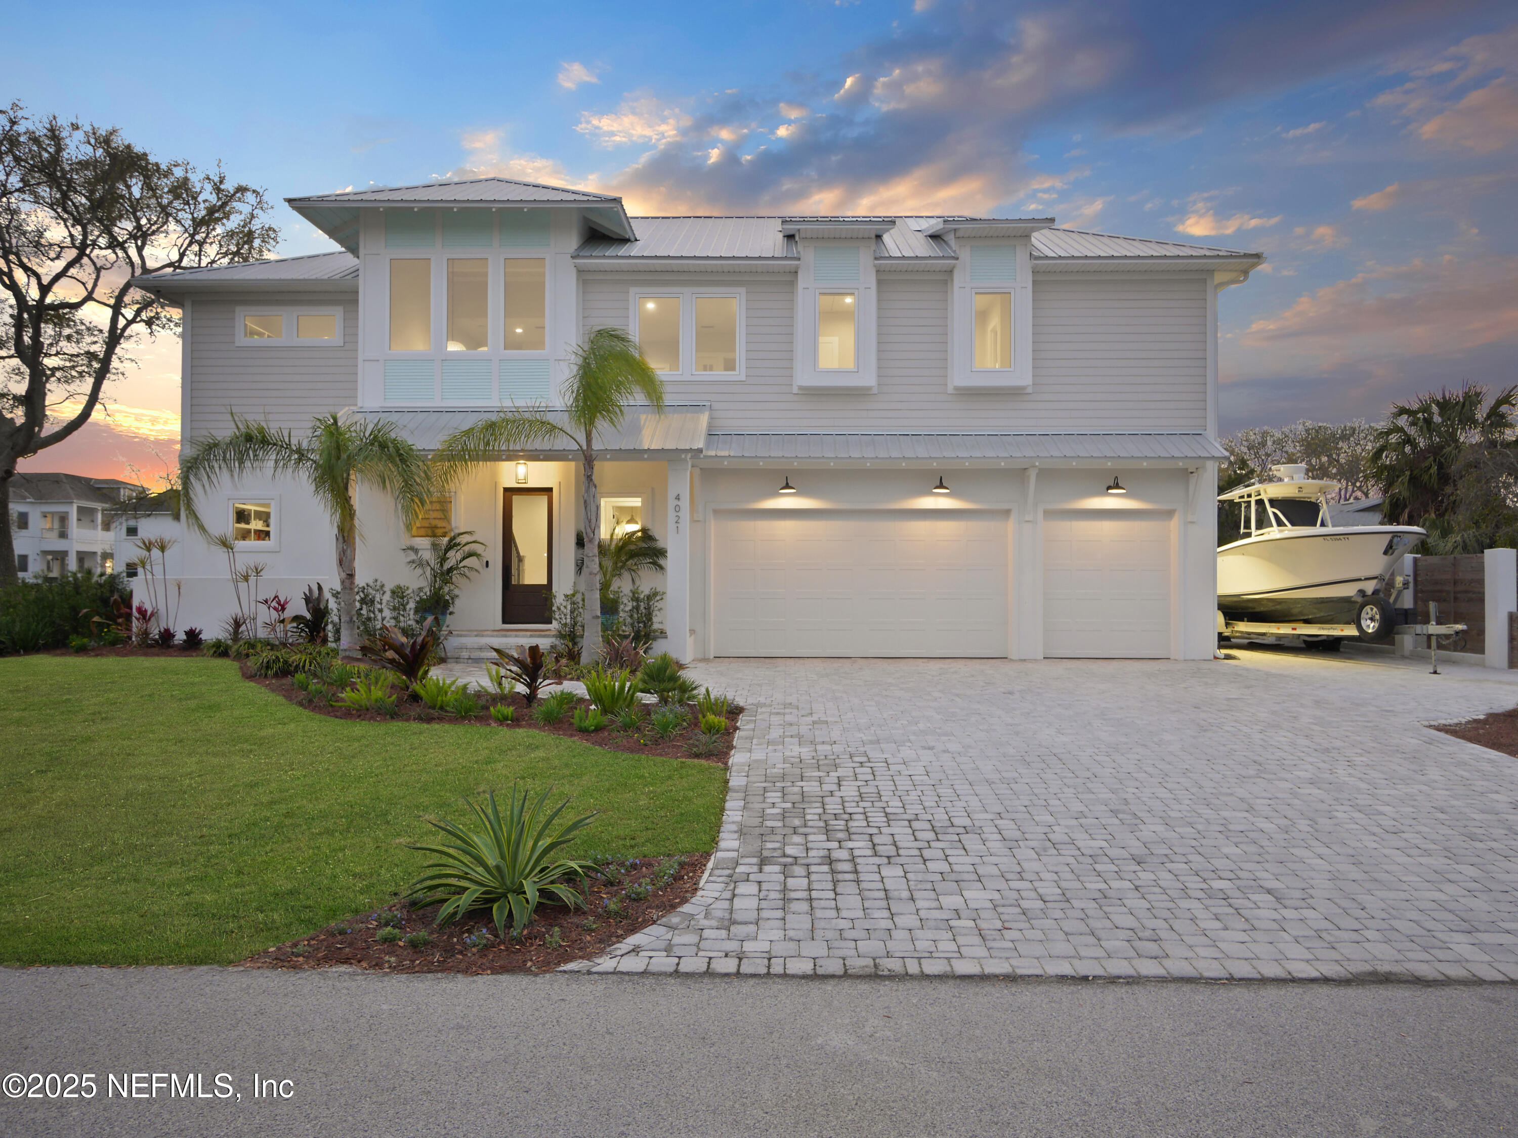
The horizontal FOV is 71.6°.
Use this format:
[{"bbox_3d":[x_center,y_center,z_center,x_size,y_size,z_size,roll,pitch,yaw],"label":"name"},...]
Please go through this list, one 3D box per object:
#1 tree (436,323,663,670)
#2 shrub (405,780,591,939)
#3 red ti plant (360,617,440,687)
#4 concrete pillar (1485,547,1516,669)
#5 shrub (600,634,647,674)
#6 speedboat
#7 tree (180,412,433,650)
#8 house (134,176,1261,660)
[{"bbox_3d":[-3.200,-1.060,15.850,3.500,5.200,2.900,0,0,0],"label":"tree"},{"bbox_3d":[-1.467,1.590,6.020,1.090,0.720,1.050,0,0,0],"label":"shrub"},{"bbox_3d":[-4.800,1.100,14.100,1.100,0.940,1.000,0,0,0],"label":"red ti plant"},{"bbox_3d":[11.960,0.630,16.970,0.310,1.950,0.310,0,0,0],"label":"concrete pillar"},{"bbox_3d":[-2.020,1.270,15.700,0.740,0.600,0.700,0,0,0],"label":"shrub"},{"bbox_3d":[10.000,-0.170,20.300,2.600,3.500,8.700,0,0,-5],"label":"speedboat"},{"bbox_3d":[-7.150,-0.470,16.600,4.000,4.050,3.500,0,0,0],"label":"tree"},{"bbox_3d":[-1.520,-2.970,21.900,20.600,9.150,11.000,0,0,0],"label":"house"}]

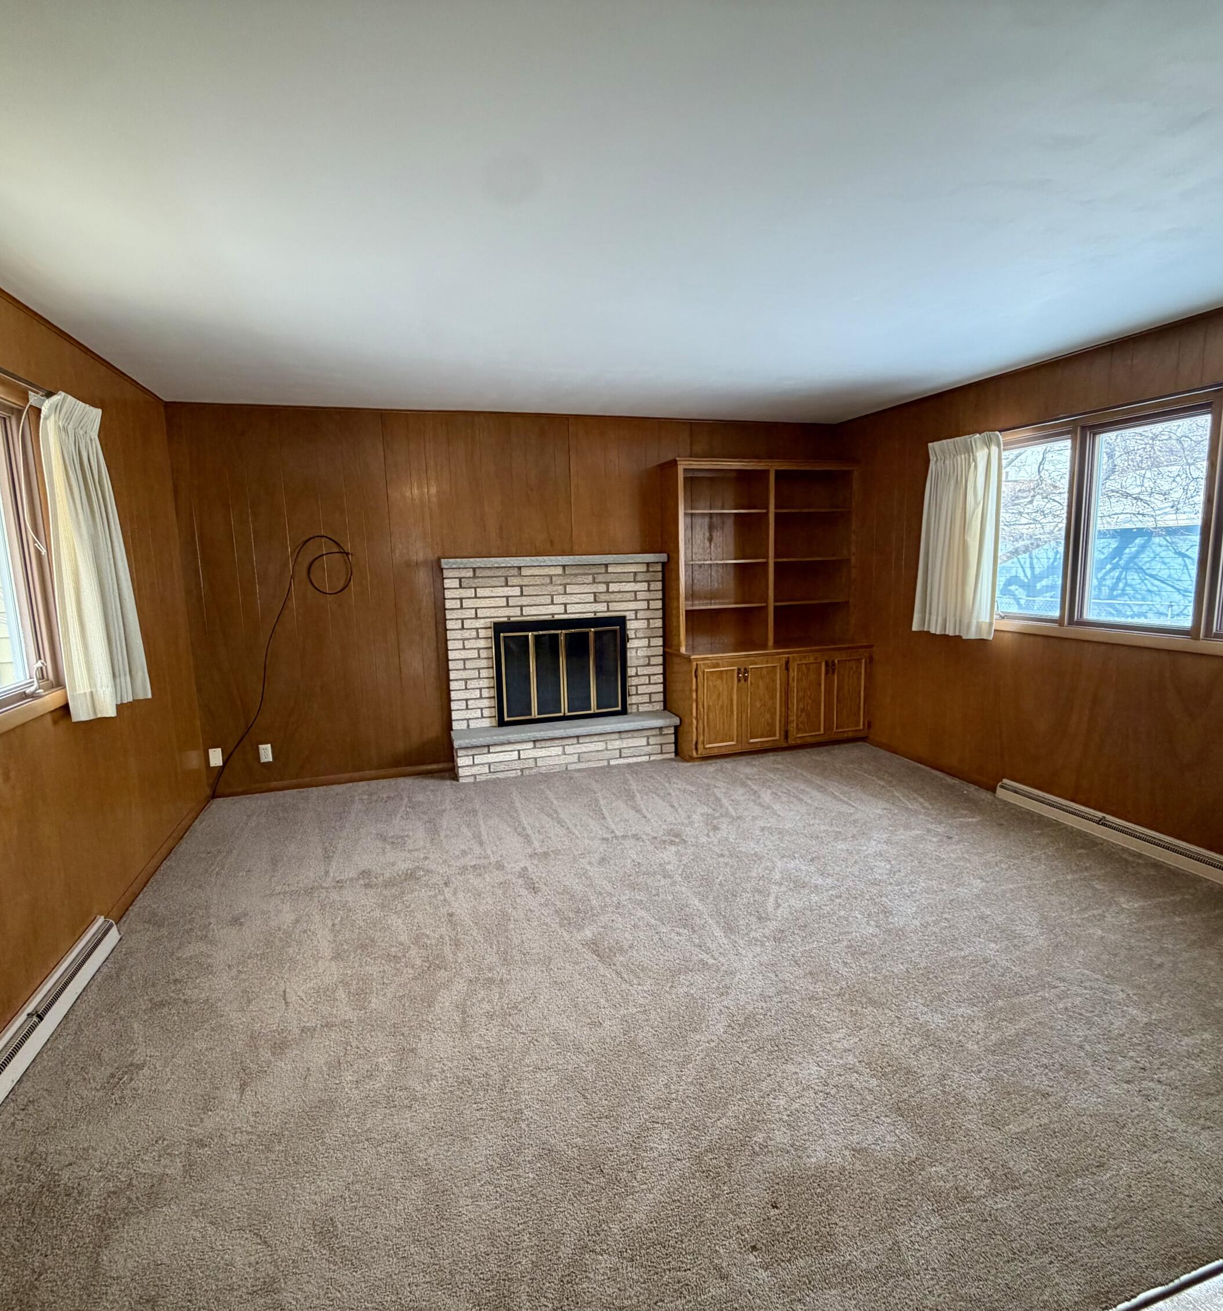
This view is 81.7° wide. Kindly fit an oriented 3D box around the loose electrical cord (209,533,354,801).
[{"bbox_3d":[-2.107,0.070,4.523,0.955,1.638,0.050,-4,9,-17],"label":"loose electrical cord"}]

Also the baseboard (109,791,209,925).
[{"bbox_3d":[-2.312,0.999,3.680,0.016,0.068,1.745,-4,9,-17],"label":"baseboard"}]

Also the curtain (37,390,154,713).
[{"bbox_3d":[-2.098,-0.383,2.869,0.110,1.250,0.630,-4,9,-17],"label":"curtain"}]

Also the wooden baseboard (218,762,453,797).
[{"bbox_3d":[-1.833,0.835,4.731,1.535,0.066,0.015,-4,9,-17],"label":"wooden baseboard"}]

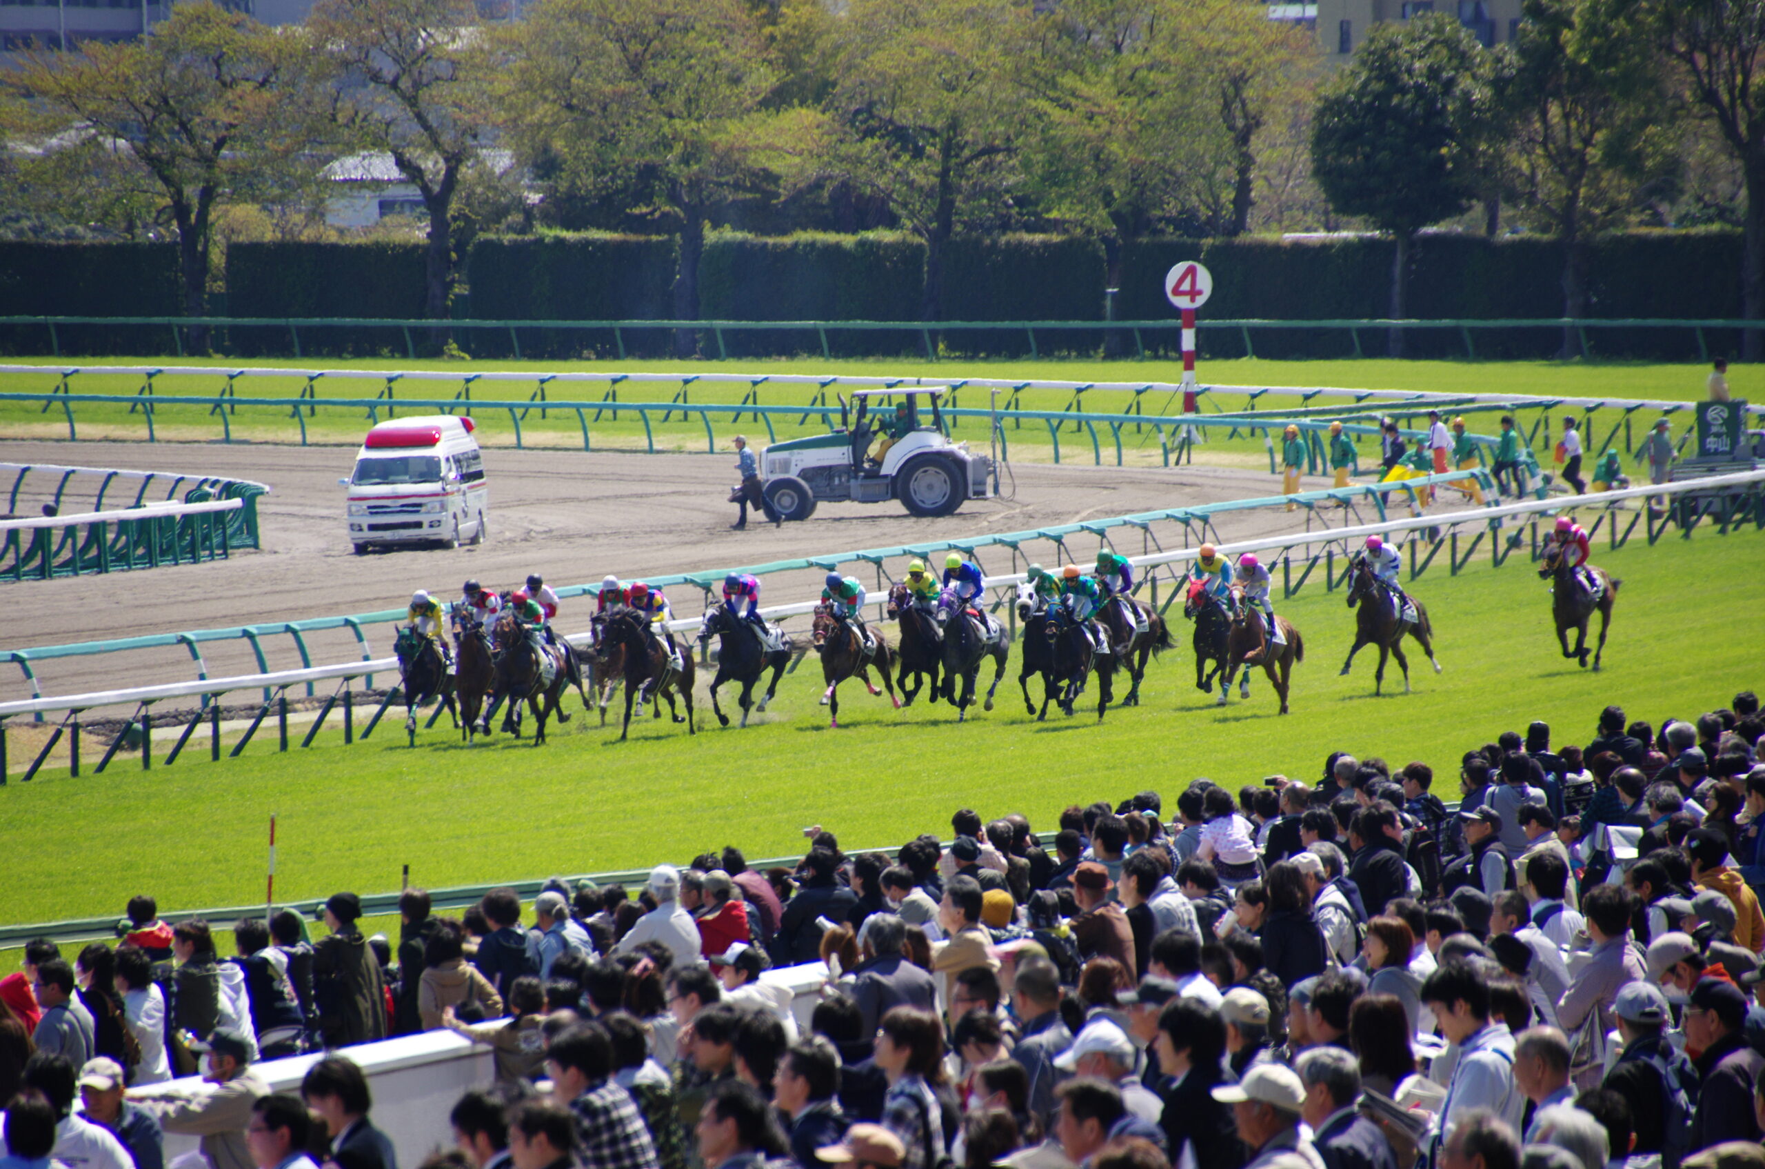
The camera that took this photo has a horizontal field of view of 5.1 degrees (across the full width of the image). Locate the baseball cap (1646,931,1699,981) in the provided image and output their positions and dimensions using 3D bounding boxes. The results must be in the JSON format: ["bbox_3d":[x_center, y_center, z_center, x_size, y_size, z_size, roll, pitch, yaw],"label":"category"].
[{"bbox_3d":[3.196,1.503,80.500,0.260,0.140,0.180,-39,-6,12],"label":"baseball cap"}]

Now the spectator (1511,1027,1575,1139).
[{"bbox_3d":[2.428,2.445,72.029,0.320,1.670,0.480,2,3,37],"label":"spectator"}]

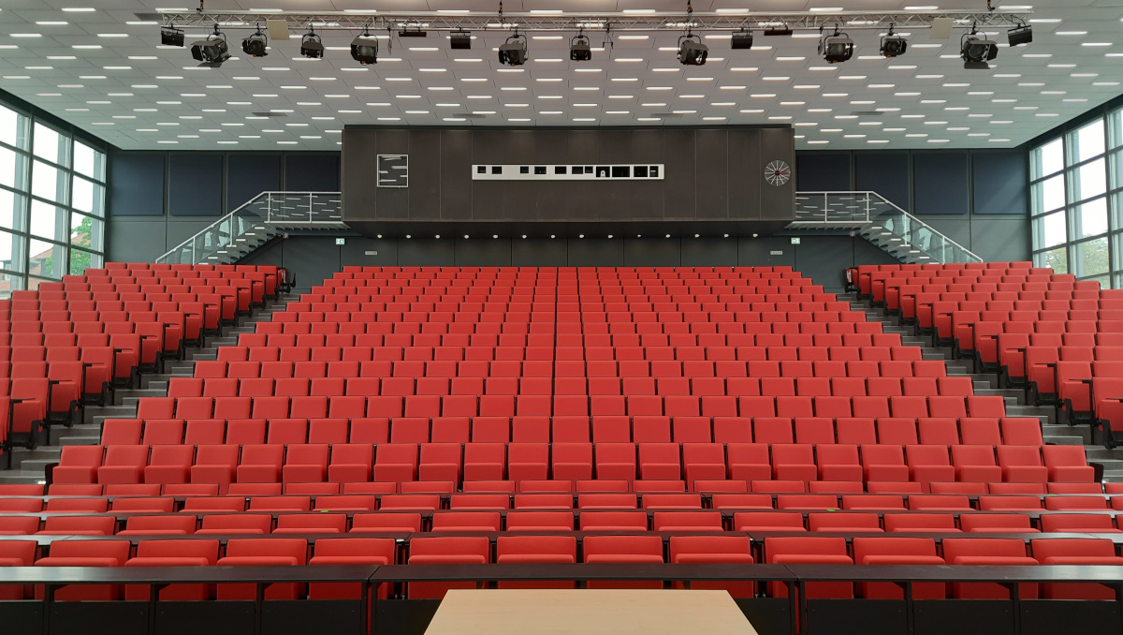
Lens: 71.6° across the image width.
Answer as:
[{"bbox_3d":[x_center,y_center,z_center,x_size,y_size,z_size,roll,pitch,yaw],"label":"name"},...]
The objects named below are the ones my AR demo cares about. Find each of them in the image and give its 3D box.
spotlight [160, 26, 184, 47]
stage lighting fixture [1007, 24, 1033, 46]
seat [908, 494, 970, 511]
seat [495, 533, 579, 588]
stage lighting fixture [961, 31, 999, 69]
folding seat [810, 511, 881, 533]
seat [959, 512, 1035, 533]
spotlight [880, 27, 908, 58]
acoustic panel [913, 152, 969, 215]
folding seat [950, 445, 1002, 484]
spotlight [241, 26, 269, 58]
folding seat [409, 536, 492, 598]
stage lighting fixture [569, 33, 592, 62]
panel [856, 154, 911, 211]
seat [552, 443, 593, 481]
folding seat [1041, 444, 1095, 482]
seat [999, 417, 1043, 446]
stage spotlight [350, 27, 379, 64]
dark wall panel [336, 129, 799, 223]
[{"bbox_3d":[-7.100,-5.105,14.182,0.350,0.300,0.220,2,8,-22],"label":"spotlight"},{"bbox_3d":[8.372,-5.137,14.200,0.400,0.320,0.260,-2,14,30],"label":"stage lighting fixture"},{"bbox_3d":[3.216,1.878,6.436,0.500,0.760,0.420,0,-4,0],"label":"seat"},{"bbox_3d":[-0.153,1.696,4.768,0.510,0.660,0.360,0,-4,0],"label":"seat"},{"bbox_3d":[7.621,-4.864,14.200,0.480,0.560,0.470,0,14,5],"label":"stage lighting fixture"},{"bbox_3d":[2.204,1.875,5.971,0.525,0.700,0.330,0,-4,2],"label":"folding seat"},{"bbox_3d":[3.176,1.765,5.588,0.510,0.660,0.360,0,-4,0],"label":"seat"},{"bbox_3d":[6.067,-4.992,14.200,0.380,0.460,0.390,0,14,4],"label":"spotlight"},{"bbox_3d":[11.968,-4.206,24.610,1.680,1.930,0.100,0,-4,0],"label":"acoustic panel"},{"bbox_3d":[5.072,1.957,9.464,0.510,0.780,0.420,0,-4,0],"label":"folding seat"},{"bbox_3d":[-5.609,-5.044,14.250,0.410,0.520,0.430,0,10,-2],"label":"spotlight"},{"bbox_3d":[-0.755,1.819,5.141,0.525,0.700,0.330,0,-4,0],"label":"folding seat"},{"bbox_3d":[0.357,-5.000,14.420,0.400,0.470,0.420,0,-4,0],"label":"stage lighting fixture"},{"bbox_3d":[10.133,-4.195,24.616,1.680,1.930,0.100,0,-4,0],"label":"panel"},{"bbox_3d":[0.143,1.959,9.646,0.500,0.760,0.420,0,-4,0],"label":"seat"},{"bbox_3d":[6.172,1.963,9.434,0.510,0.780,0.420,0,-4,0],"label":"folding seat"},{"bbox_3d":[6.500,1.772,10.942,0.525,0.700,0.330,0,-4,4],"label":"seat"},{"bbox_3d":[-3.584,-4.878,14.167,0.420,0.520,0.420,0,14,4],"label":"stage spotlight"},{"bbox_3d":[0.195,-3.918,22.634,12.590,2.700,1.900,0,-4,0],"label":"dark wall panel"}]

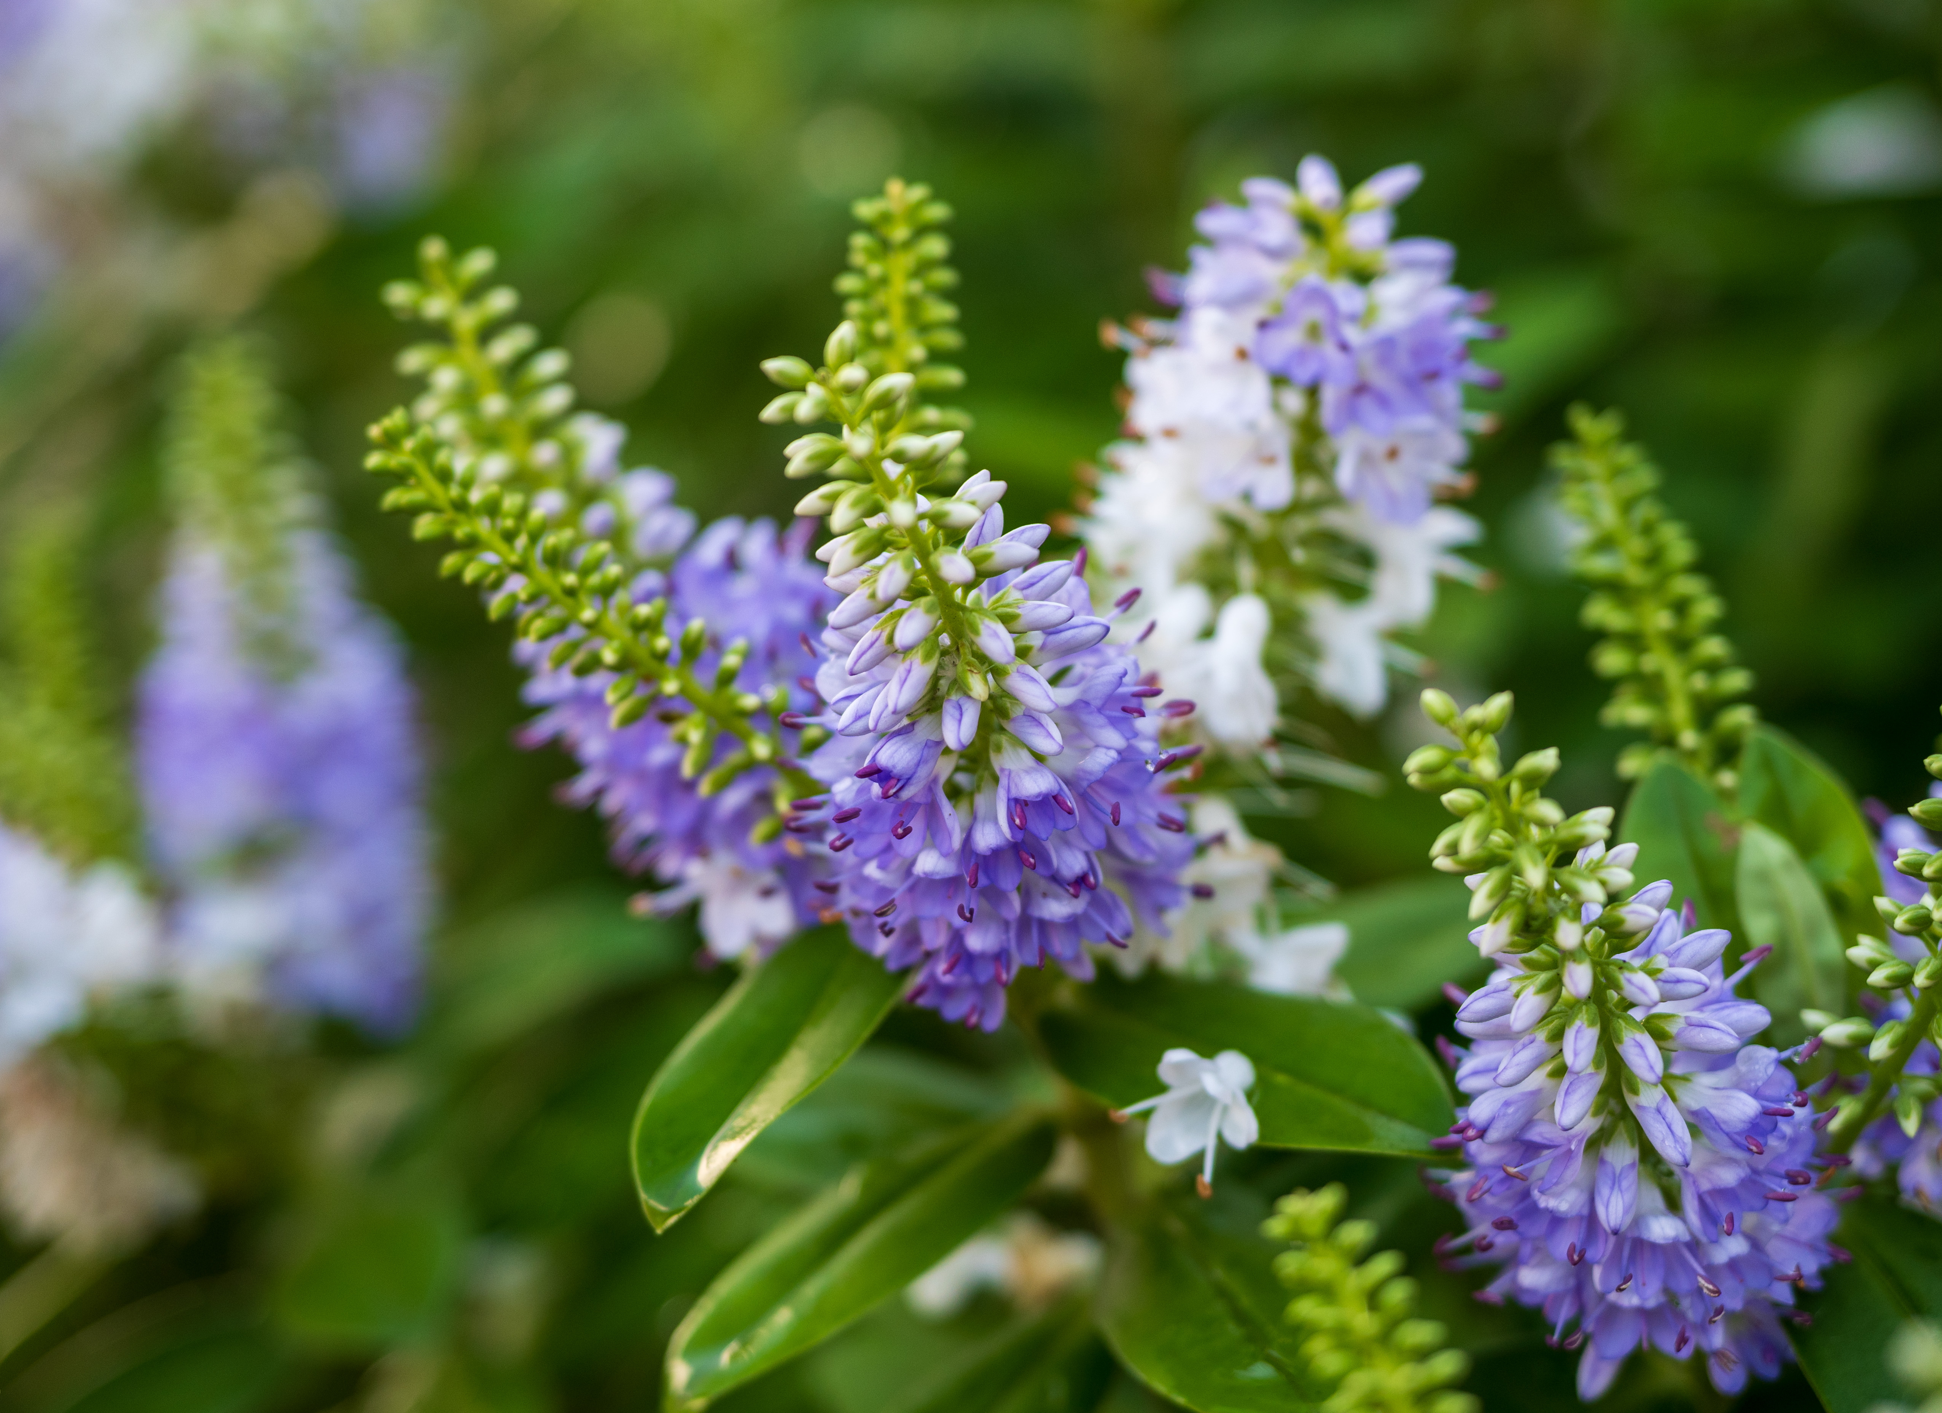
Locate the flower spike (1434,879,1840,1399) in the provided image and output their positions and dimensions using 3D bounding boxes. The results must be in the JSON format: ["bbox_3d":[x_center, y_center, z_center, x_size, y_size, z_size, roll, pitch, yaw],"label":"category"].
[{"bbox_3d":[0.067,0.044,0.445,0.036,0.048,0.036,-16,24,7],"label":"flower spike"}]

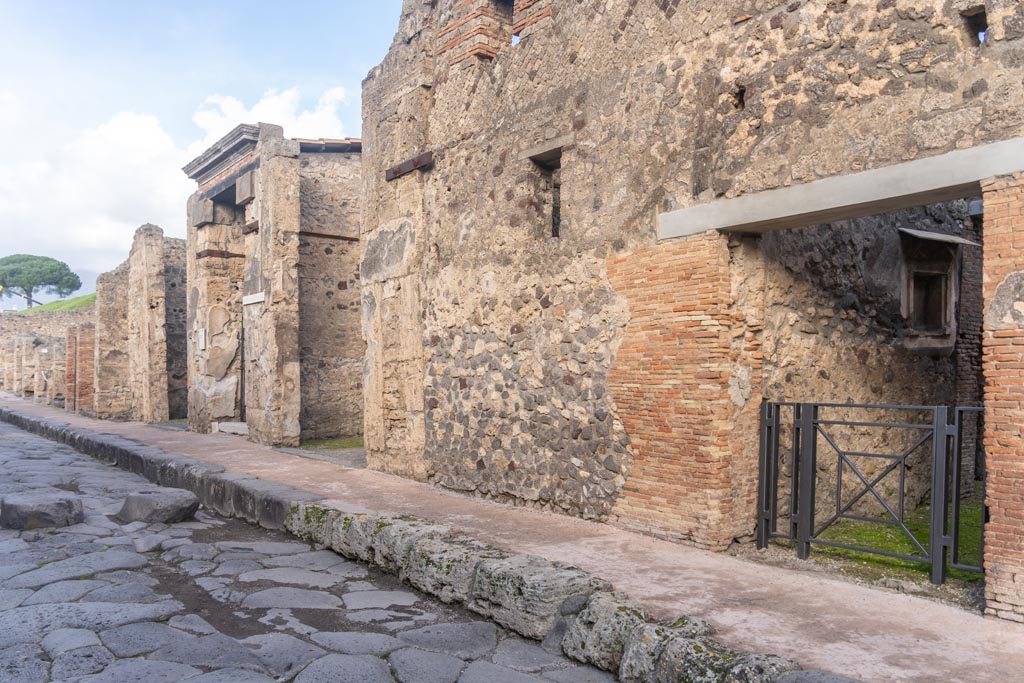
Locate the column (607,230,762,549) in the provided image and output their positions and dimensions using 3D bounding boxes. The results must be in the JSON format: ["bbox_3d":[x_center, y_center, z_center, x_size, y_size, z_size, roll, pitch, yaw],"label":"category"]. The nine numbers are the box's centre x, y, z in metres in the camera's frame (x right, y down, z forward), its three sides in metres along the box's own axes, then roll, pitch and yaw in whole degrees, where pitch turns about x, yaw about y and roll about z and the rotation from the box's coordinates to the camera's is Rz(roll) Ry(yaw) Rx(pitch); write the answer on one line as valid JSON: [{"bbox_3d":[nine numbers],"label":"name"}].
[{"bbox_3d":[1.429,0.388,6.763,0.425,2.452,1.333,1,-2,-37],"label":"column"}]

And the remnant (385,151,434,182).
[{"bbox_3d":[-1.295,-2.200,10.072,0.100,0.136,1.147,1,-2,-37],"label":"remnant"}]

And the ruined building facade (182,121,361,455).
[{"bbox_3d":[-4.946,-0.921,16.793,2.400,5.742,5.520,1,-2,-37],"label":"ruined building facade"}]

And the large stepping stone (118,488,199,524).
[{"bbox_3d":[-4.236,1.966,9.576,0.649,0.270,1.131,1,-2,-37],"label":"large stepping stone"}]

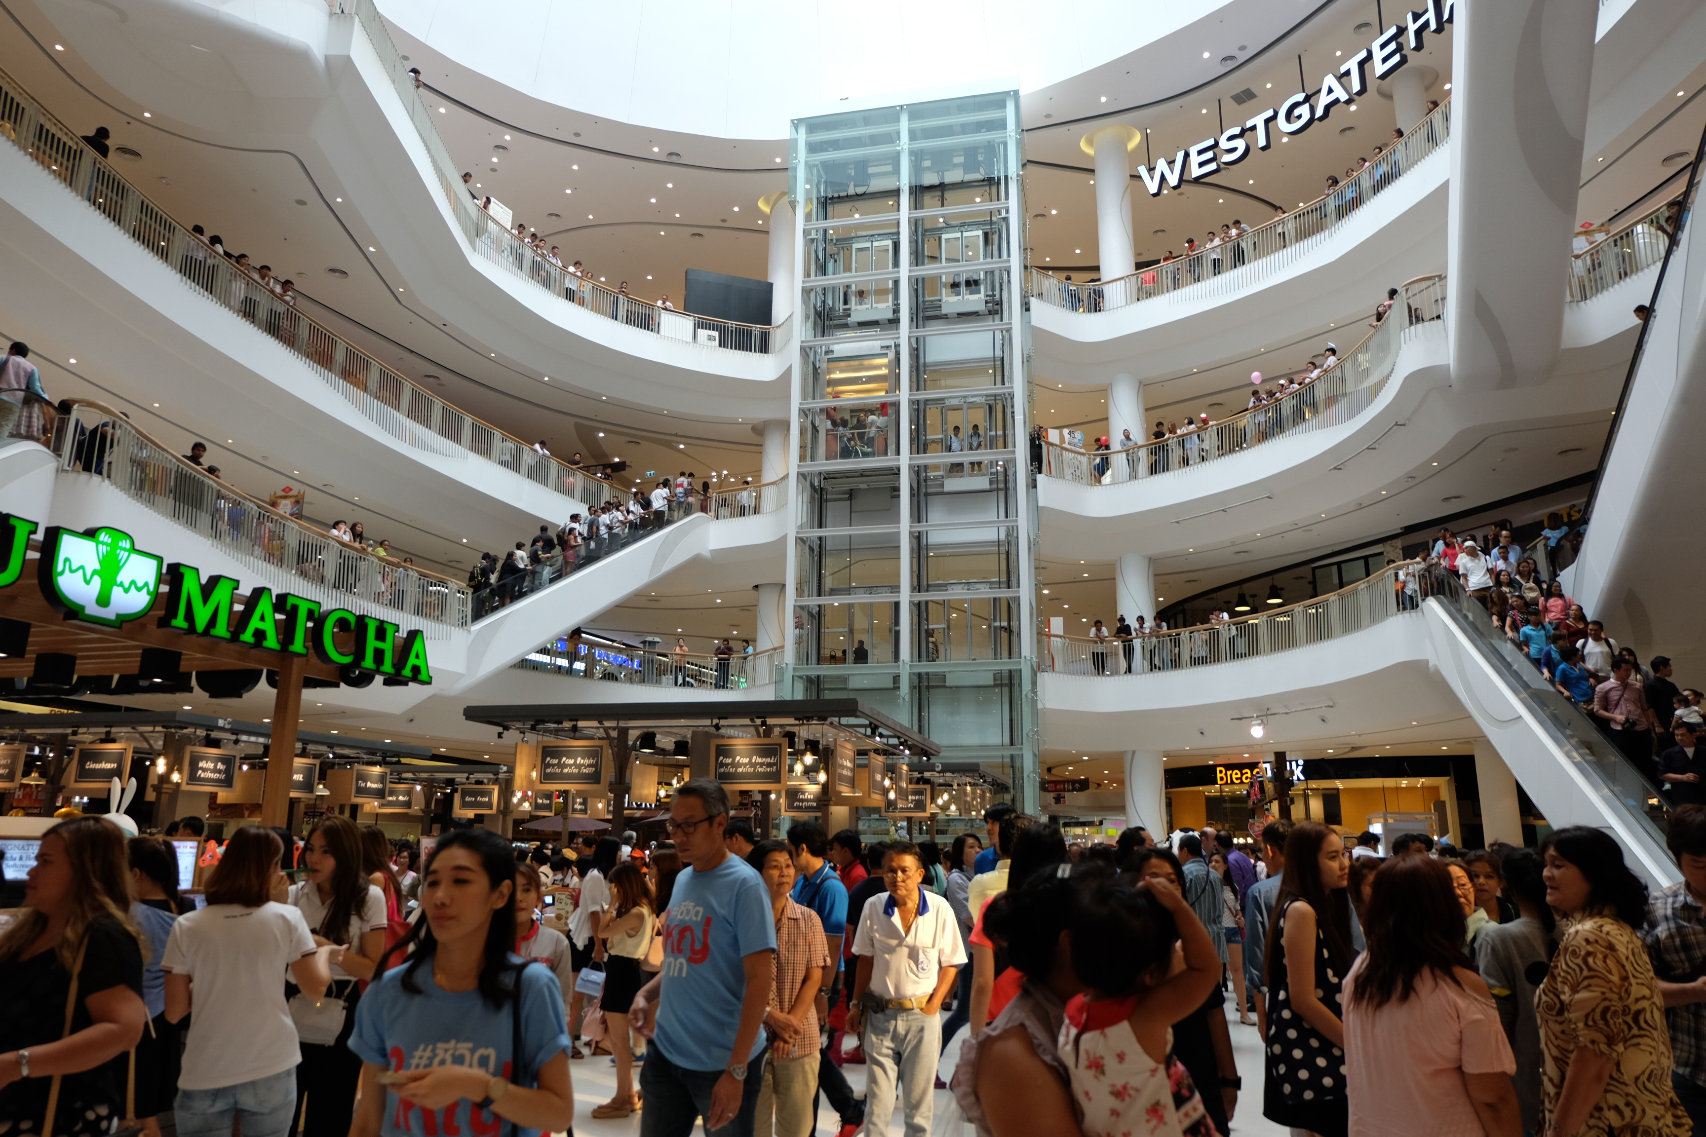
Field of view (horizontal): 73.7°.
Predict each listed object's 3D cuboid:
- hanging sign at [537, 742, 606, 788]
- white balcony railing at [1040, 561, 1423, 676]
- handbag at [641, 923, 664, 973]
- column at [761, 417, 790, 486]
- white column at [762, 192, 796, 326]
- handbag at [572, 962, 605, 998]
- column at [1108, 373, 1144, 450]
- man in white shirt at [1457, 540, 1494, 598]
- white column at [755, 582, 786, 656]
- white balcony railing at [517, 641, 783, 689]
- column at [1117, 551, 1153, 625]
[{"bbox_3d":[-3.552,2.490,14.399,0.910,0.610,0.060,-1,-14,5],"label":"hanging sign"},{"bbox_3d":[9.088,1.488,27.269,2.550,1.100,10.300,11,-18,-36],"label":"white balcony railing"},{"bbox_3d":[-1.491,2.854,8.540,0.260,0.370,0.140,2,-14,-6],"label":"handbag"},{"bbox_3d":[-2.489,-2.985,37.983,1.090,3.730,1.090,0,-14,0],"label":"column"},{"bbox_3d":[-2.434,-9.689,39.669,1.090,6.800,1.090,0,-14,0],"label":"white column"},{"bbox_3d":[-1.995,3.136,8.685,0.205,0.245,0.100,16,-14,-3],"label":"handbag"},{"bbox_3d":[8.240,-3.866,34.160,1.090,3.750,1.090,0,-14,0],"label":"column"},{"bbox_3d":[11.253,0.317,20.389,0.550,1.700,0.400,-4,-15,16],"label":"man in white shirt"},{"bbox_3d":[-2.533,2.390,36.631,1.090,3.630,1.090,0,-14,0],"label":"white column"},{"bbox_3d":[-5.923,2.746,32.758,7.500,1.100,2.650,5,-15,-16],"label":"white balcony railing"},{"bbox_3d":[8.196,1.494,32.812,1.090,3.680,1.090,0,-14,0],"label":"column"}]

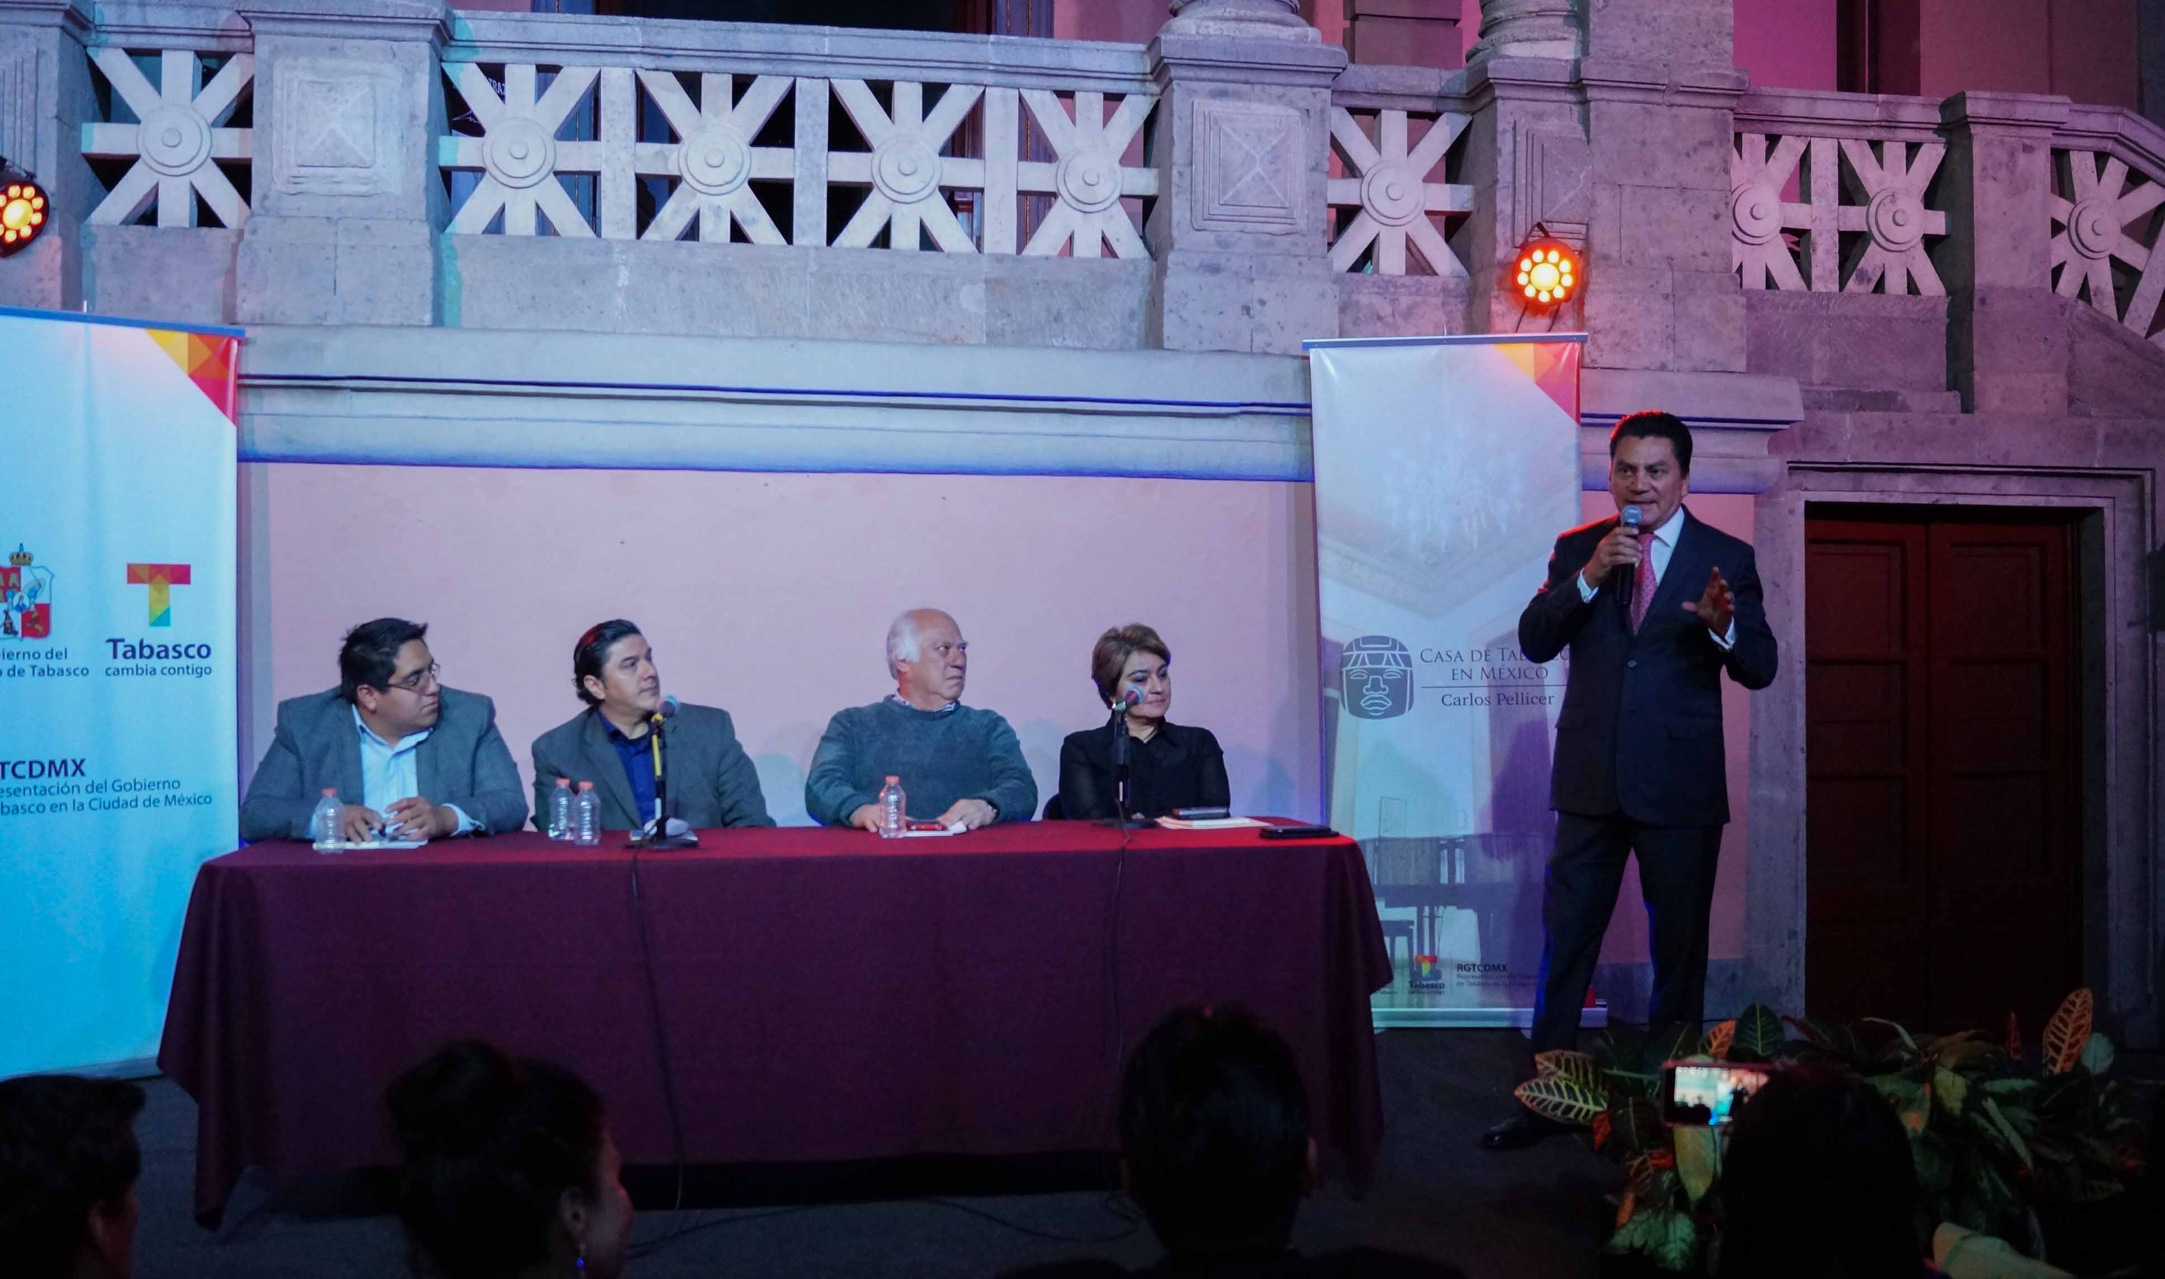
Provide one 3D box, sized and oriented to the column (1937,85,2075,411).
[{"bbox_3d":[3.035,-1.257,6.620,0.360,1.030,0.340,0,-2,-8],"label":"column"}]

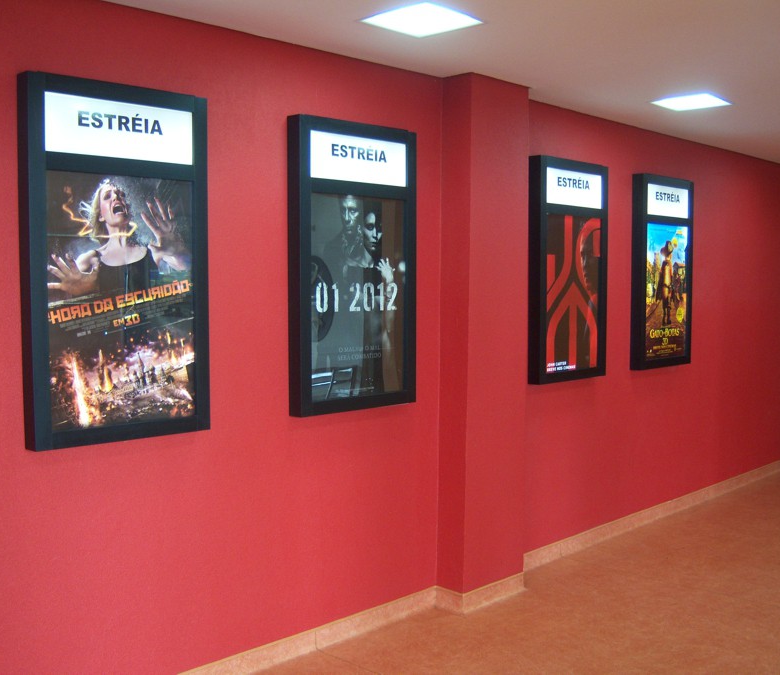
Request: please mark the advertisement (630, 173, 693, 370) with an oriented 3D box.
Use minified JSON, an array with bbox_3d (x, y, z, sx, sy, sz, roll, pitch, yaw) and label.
[{"bbox_3d":[1.953,-0.458,6.678,0.084,1.350,0.758,3,5,44],"label":"advertisement"}]

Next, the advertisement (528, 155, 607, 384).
[{"bbox_3d":[1.116,-0.409,5.797,0.084,1.350,0.758,3,5,44],"label":"advertisement"}]

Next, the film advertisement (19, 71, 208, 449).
[{"bbox_3d":[-1.027,-0.278,3.564,0.084,1.350,0.758,3,5,44],"label":"film advertisement"}]

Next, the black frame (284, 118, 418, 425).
[{"bbox_3d":[-0.163,-0.332,4.465,0.084,1.350,0.758,3,5,44],"label":"black frame"}]

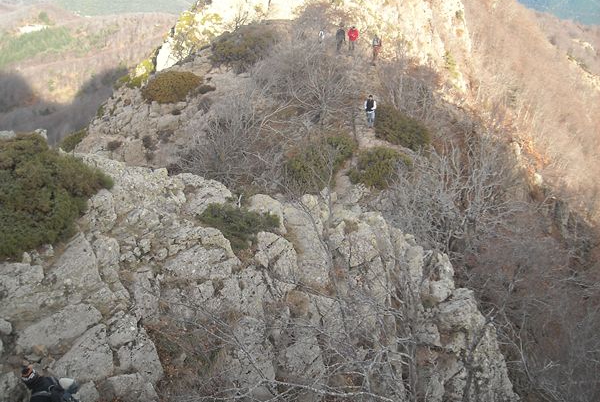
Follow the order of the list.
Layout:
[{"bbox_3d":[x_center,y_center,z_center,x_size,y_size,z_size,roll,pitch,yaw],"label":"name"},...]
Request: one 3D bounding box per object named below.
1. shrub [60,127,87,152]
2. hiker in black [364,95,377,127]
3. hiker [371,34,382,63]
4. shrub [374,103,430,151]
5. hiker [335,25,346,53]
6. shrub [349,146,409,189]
[{"bbox_3d":[-10.125,-2.693,36.000,1.300,0.950,1.150,-7,25,-15],"label":"shrub"},{"bbox_3d":[3.539,-4.492,40.600,0.560,1.720,0.400,2,24,5],"label":"hiker in black"},{"bbox_3d":[4.256,-8.428,45.000,0.550,1.700,0.480,2,24,5],"label":"hiker"},{"bbox_3d":[4.980,-3.571,39.300,2.600,1.600,2.300,3,24,7],"label":"shrub"},{"bbox_3d":[2.503,-9.983,50.000,0.550,1.720,0.420,1,24,3],"label":"hiker"},{"bbox_3d":[3.426,-1.440,35.300,2.500,1.150,2.200,2,24,5],"label":"shrub"}]

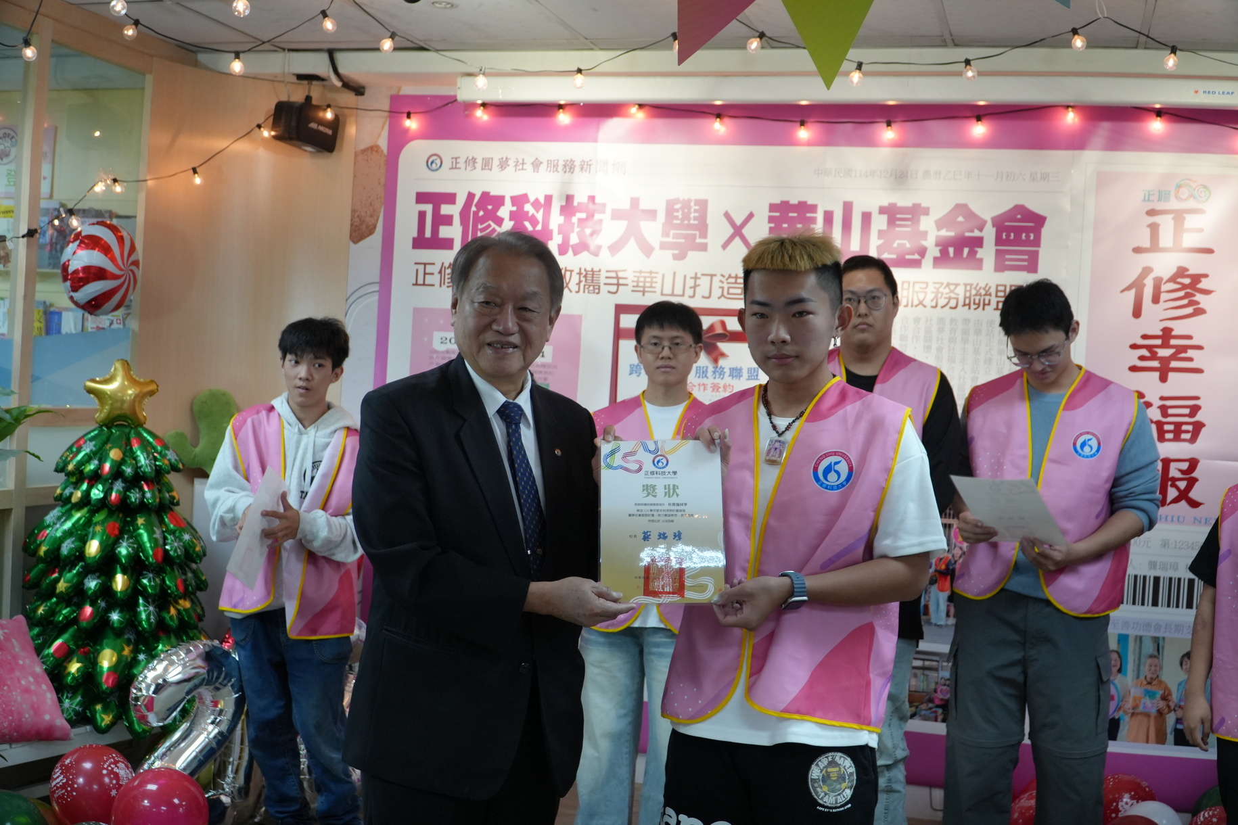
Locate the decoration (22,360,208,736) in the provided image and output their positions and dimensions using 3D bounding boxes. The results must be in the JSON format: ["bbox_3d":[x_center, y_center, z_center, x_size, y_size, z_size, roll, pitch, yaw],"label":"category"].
[{"bbox_3d":[-1.569,0.393,3.970,0.550,1.100,0.550,3,1,-22],"label":"decoration"}]

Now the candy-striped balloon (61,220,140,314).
[{"bbox_3d":[-1.749,-0.482,4.280,0.220,0.320,0.320,4,1,16],"label":"candy-striped balloon"}]

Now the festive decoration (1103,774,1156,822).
[{"bbox_3d":[1.675,1.341,4.250,0.260,0.275,0.260,4,1,22],"label":"festive decoration"}]

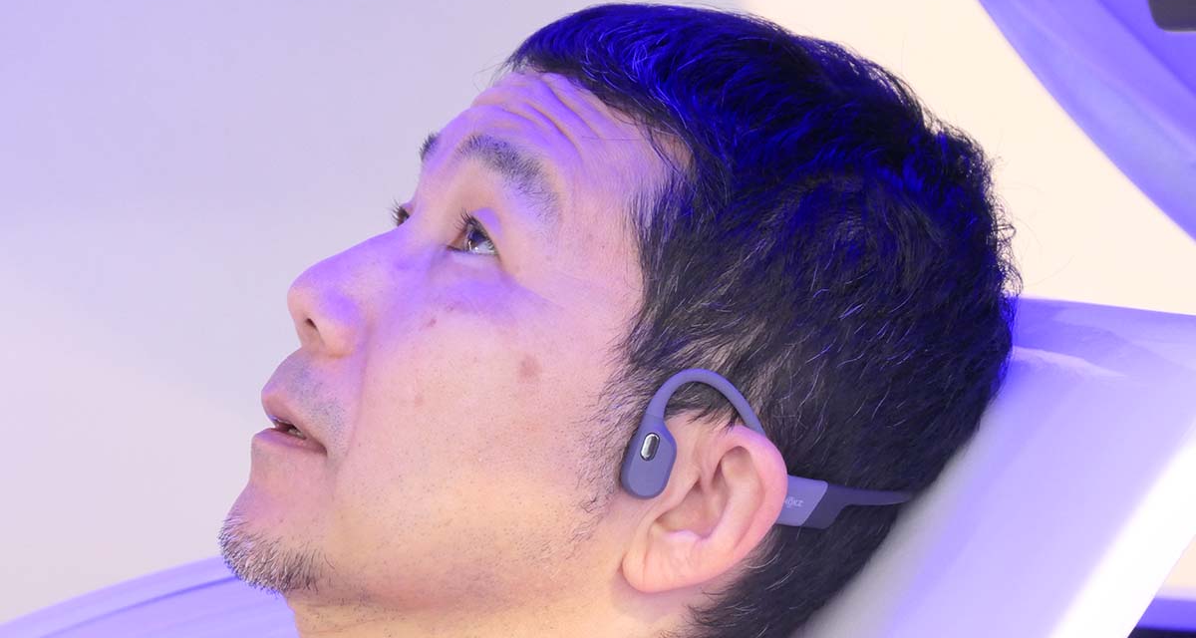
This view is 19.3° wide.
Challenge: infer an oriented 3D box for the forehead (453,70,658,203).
[{"bbox_3d":[-0.017,-0.057,1.115,0.048,0.052,0.125,37,-7,-20],"label":"forehead"}]

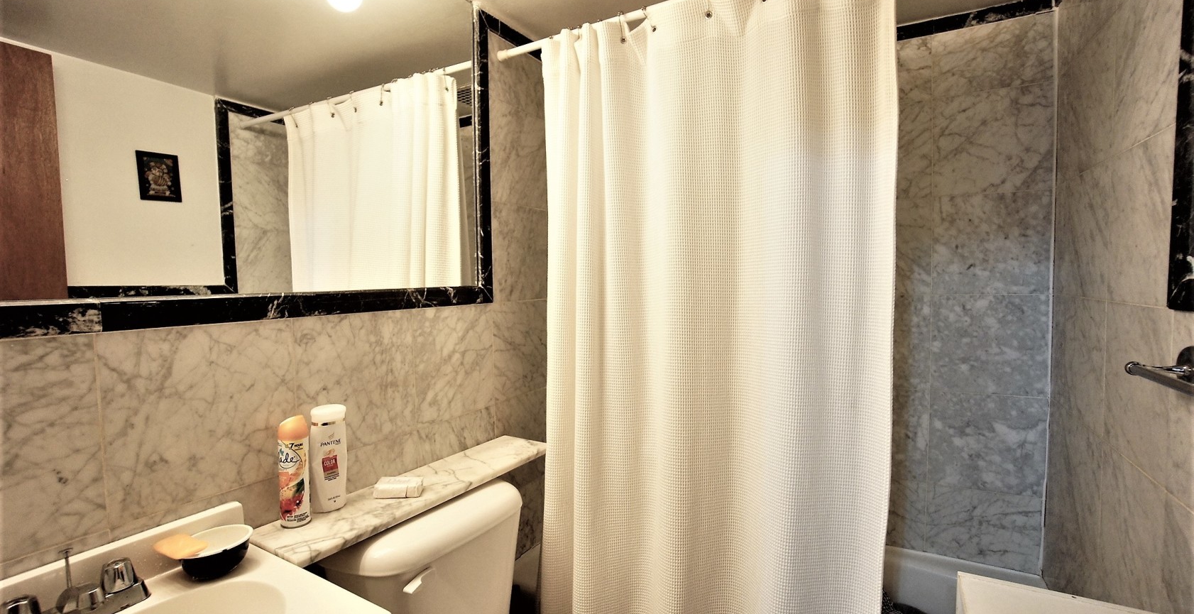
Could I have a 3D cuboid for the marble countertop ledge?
[{"bbox_3d":[-0.400,0.429,1.210,0.185,0.021,0.714,1,3,30],"label":"marble countertop ledge"}]

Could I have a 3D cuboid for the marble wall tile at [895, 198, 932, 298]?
[{"bbox_3d":[0.943,-0.193,1.675,0.303,0.305,0.012,1,3,31],"label":"marble wall tile"}]

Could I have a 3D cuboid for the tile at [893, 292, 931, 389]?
[{"bbox_3d":[0.951,0.115,1.692,0.303,0.305,0.012,1,3,31],"label":"tile"}]

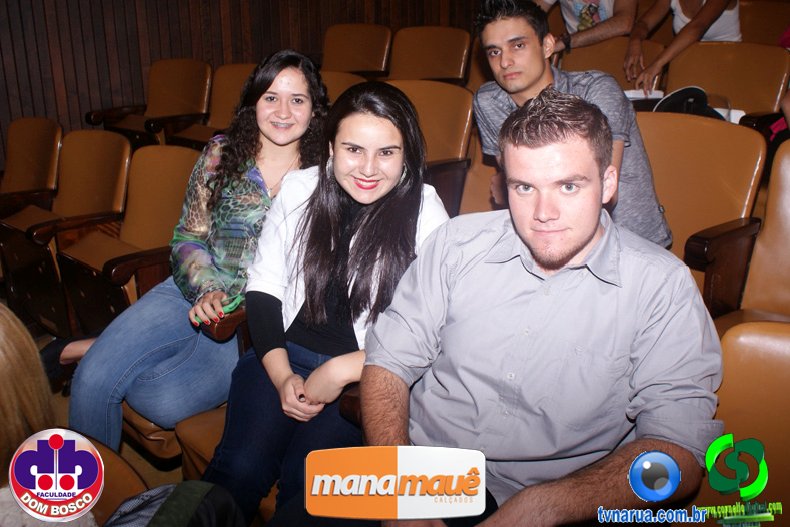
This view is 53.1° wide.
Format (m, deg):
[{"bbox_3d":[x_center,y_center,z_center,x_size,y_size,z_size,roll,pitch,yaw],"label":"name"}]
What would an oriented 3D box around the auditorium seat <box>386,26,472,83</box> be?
[{"bbox_3d":[0.074,-0.770,4.066,0.550,0.850,0.520,16,24,38],"label":"auditorium seat"}]

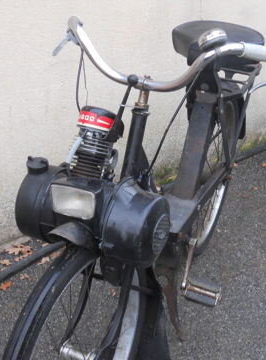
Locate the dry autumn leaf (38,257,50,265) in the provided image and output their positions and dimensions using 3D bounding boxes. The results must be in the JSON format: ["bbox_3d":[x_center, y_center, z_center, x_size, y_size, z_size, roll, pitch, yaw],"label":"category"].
[{"bbox_3d":[-0.310,0.280,2.599,0.031,0.012,0.054,19,30,34],"label":"dry autumn leaf"}]

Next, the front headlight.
[{"bbox_3d":[-0.106,0.036,1.459,0.093,0.062,0.040,14,29,24],"label":"front headlight"}]

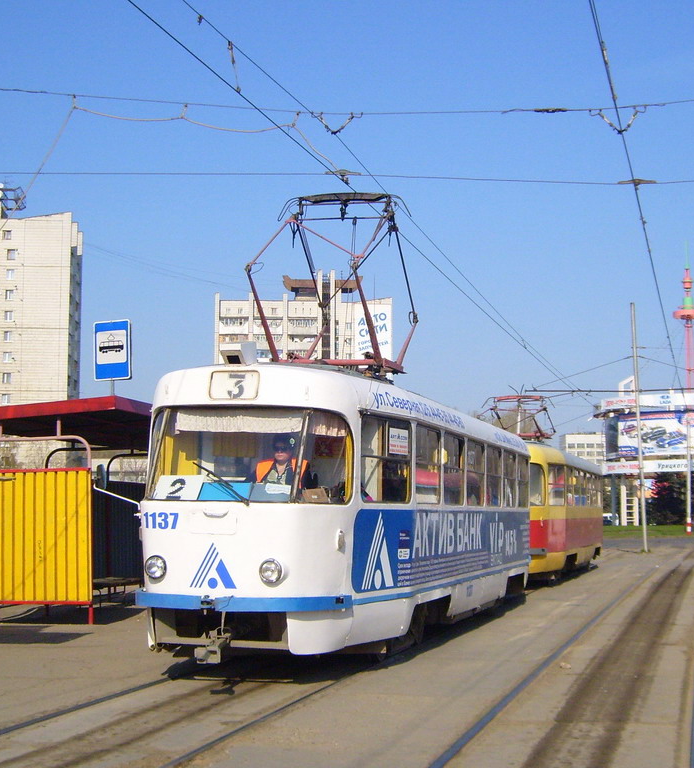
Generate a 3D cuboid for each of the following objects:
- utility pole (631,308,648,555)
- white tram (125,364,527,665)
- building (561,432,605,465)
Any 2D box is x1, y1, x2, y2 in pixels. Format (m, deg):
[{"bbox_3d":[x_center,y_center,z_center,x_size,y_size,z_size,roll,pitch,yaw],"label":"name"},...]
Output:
[{"bbox_3d":[12.636,1.779,44.744,0.220,10.789,0.220,-1,-7,0],"label":"utility pole"},{"bbox_3d":[0.703,1.922,14.864,2.500,3.100,12.200,-2,-7,19],"label":"white tram"},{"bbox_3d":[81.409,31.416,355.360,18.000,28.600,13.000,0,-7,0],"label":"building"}]

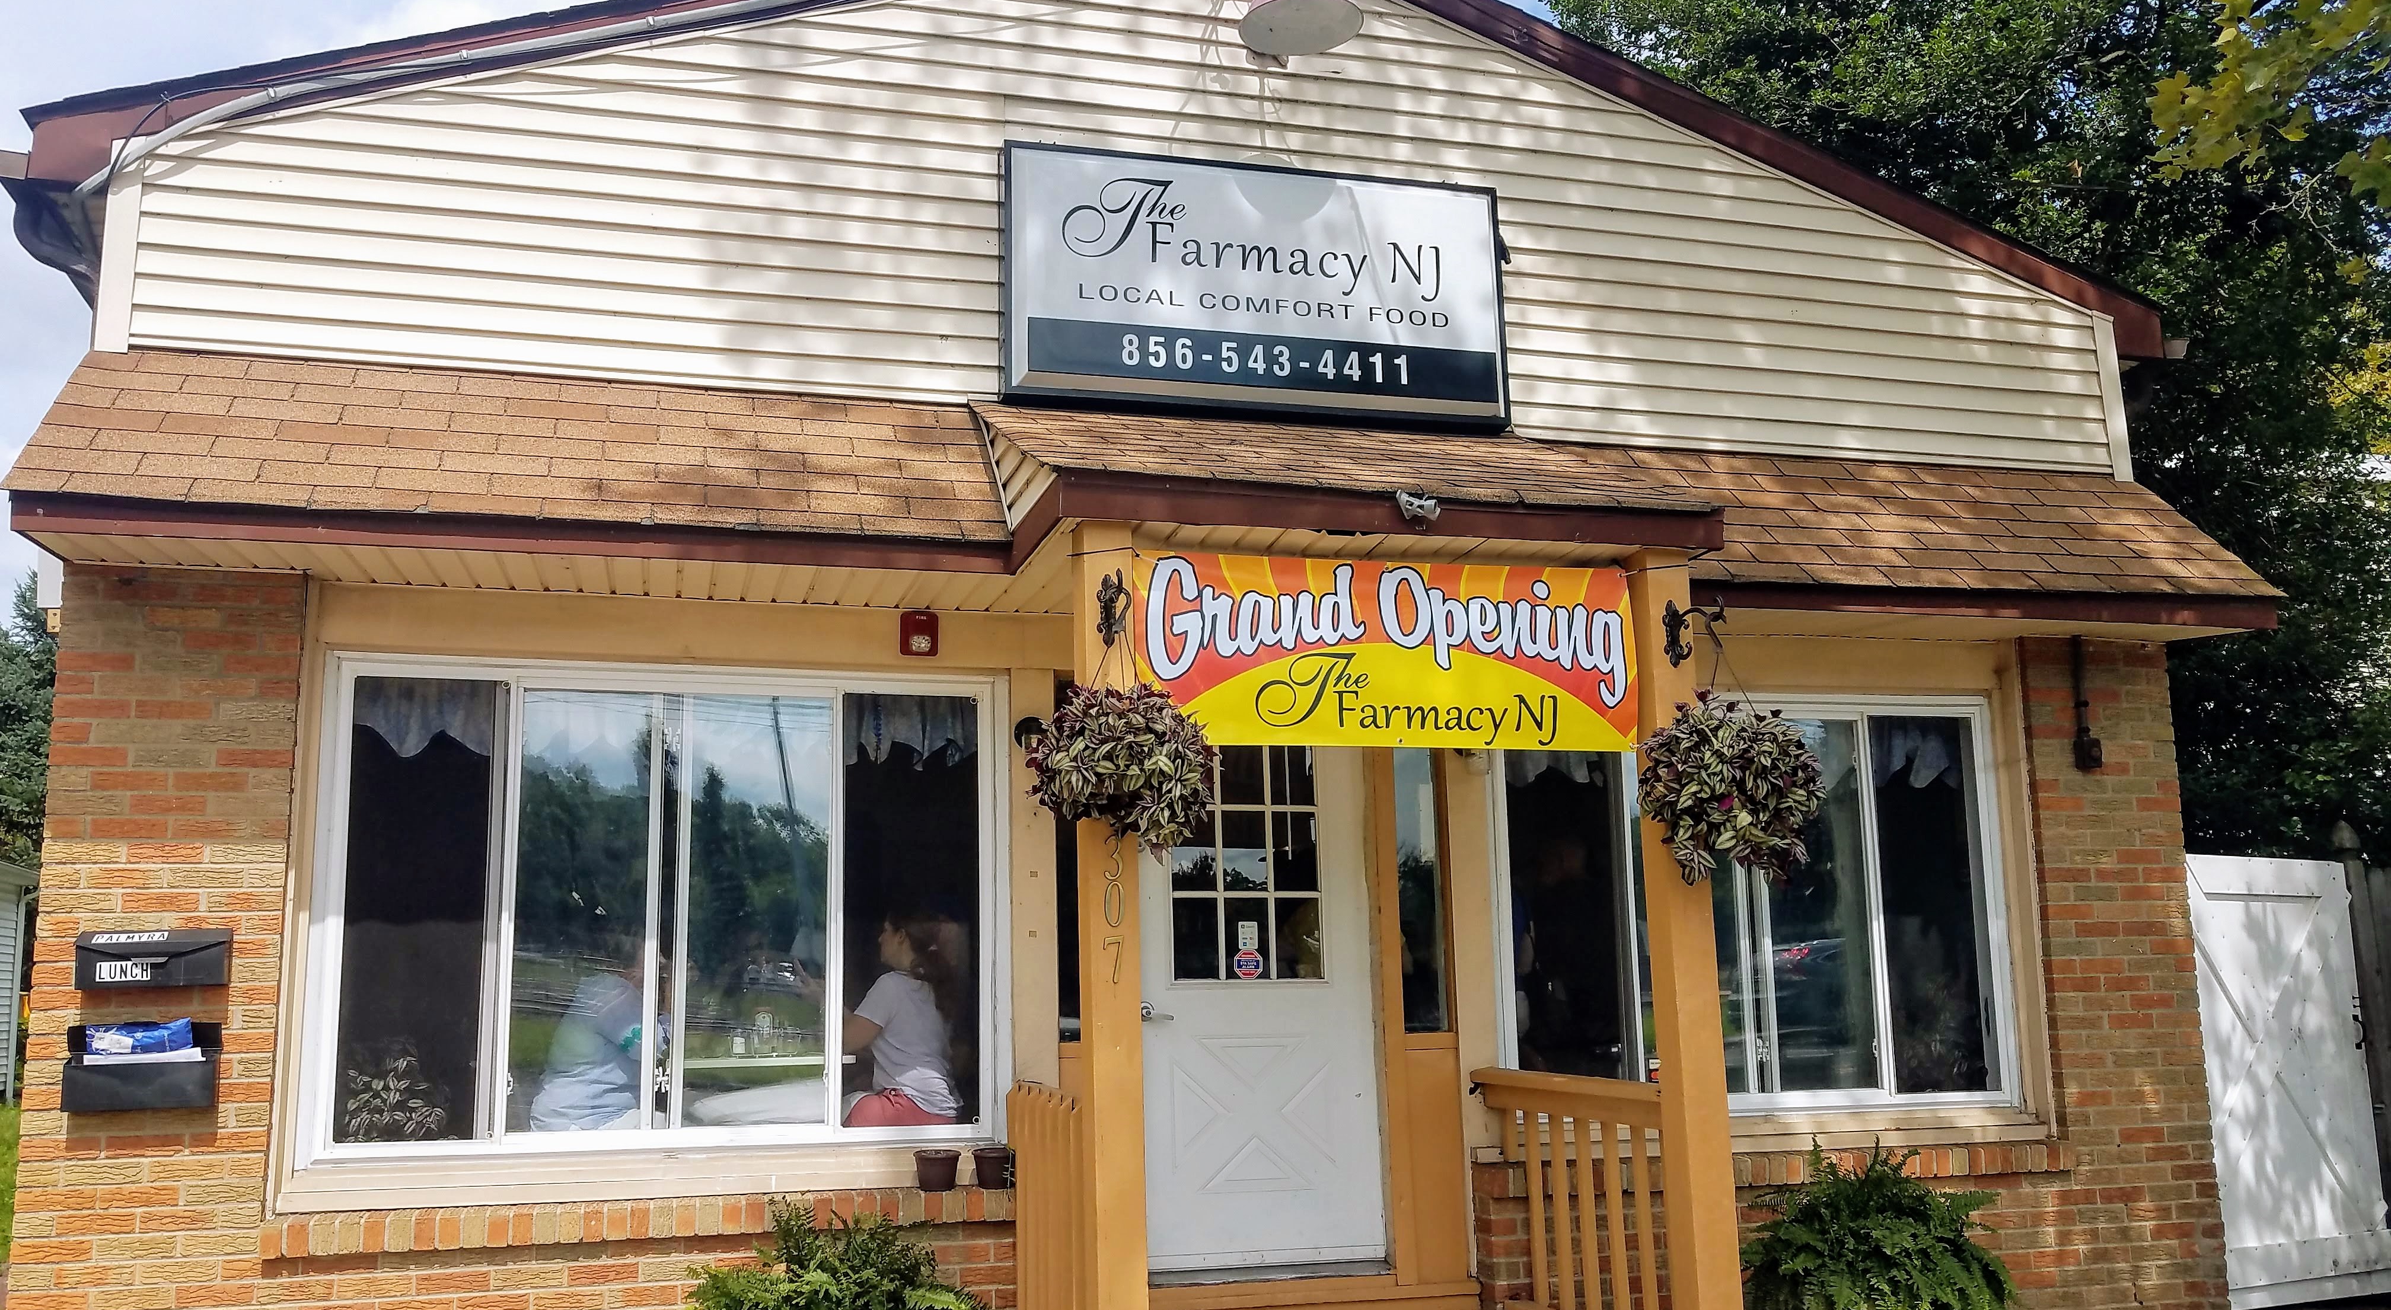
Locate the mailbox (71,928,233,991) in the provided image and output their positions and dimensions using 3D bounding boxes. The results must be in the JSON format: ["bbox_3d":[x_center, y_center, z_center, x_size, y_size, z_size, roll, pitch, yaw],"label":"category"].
[{"bbox_3d":[-2.991,0.871,5.158,0.380,0.165,0.100,2,-10,-15],"label":"mailbox"}]

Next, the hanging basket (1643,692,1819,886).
[{"bbox_3d":[1.514,0.375,5.073,0.500,0.510,0.500,2,-10,-15],"label":"hanging basket"}]

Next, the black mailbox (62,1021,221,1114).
[{"bbox_3d":[-2.991,1.168,5.100,0.375,0.240,0.110,2,-10,-15],"label":"black mailbox"}]

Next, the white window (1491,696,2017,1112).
[{"bbox_3d":[2.103,0.918,6.716,2.100,1.530,0.100,2,-10,-15],"label":"white window"}]

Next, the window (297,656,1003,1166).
[{"bbox_3d":[-1.650,0.795,5.708,2.090,1.520,0.100,2,-10,-15],"label":"window"}]

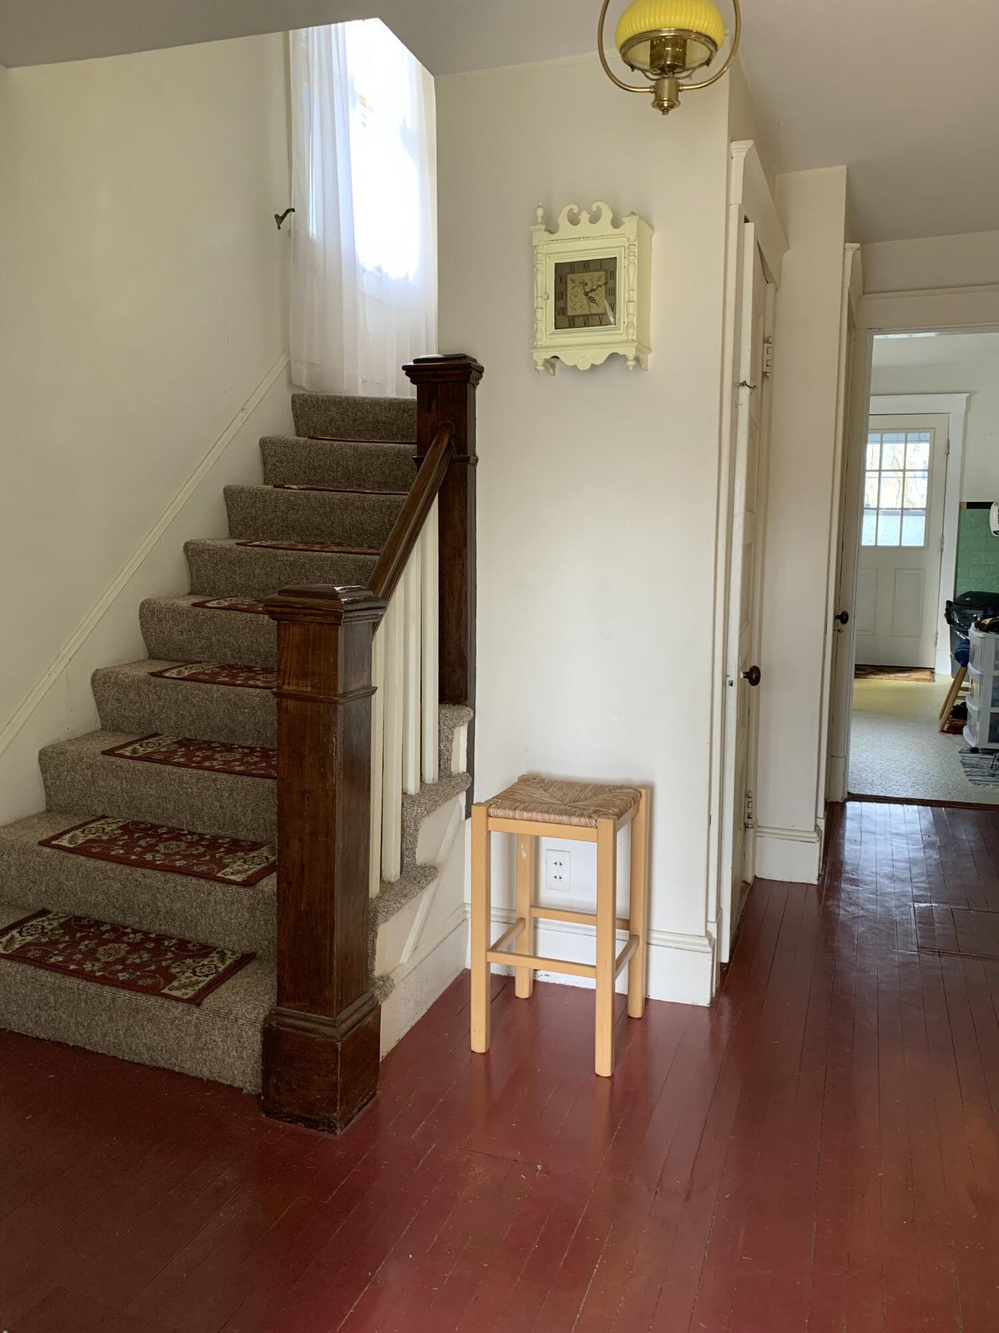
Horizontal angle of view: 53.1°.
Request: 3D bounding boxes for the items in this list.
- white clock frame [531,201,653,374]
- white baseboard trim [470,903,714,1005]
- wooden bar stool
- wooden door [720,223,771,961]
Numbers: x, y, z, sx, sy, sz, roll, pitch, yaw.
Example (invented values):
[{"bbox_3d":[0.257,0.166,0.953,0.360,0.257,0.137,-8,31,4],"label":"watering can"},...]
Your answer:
[{"bbox_3d":[0.228,-0.932,2.493,0.272,0.414,0.152,3,8,20],"label":"white clock frame"},{"bbox_3d":[0.237,0.793,2.778,0.700,0.191,0.024,3,8,20],"label":"white baseboard trim"},{"bbox_3d":[0.161,0.617,2.489,0.352,0.613,0.353,3,8,20],"label":"wooden bar stool"},{"bbox_3d":[0.756,-0.199,3.100,0.036,2.016,0.770,3,8,17],"label":"wooden door"}]

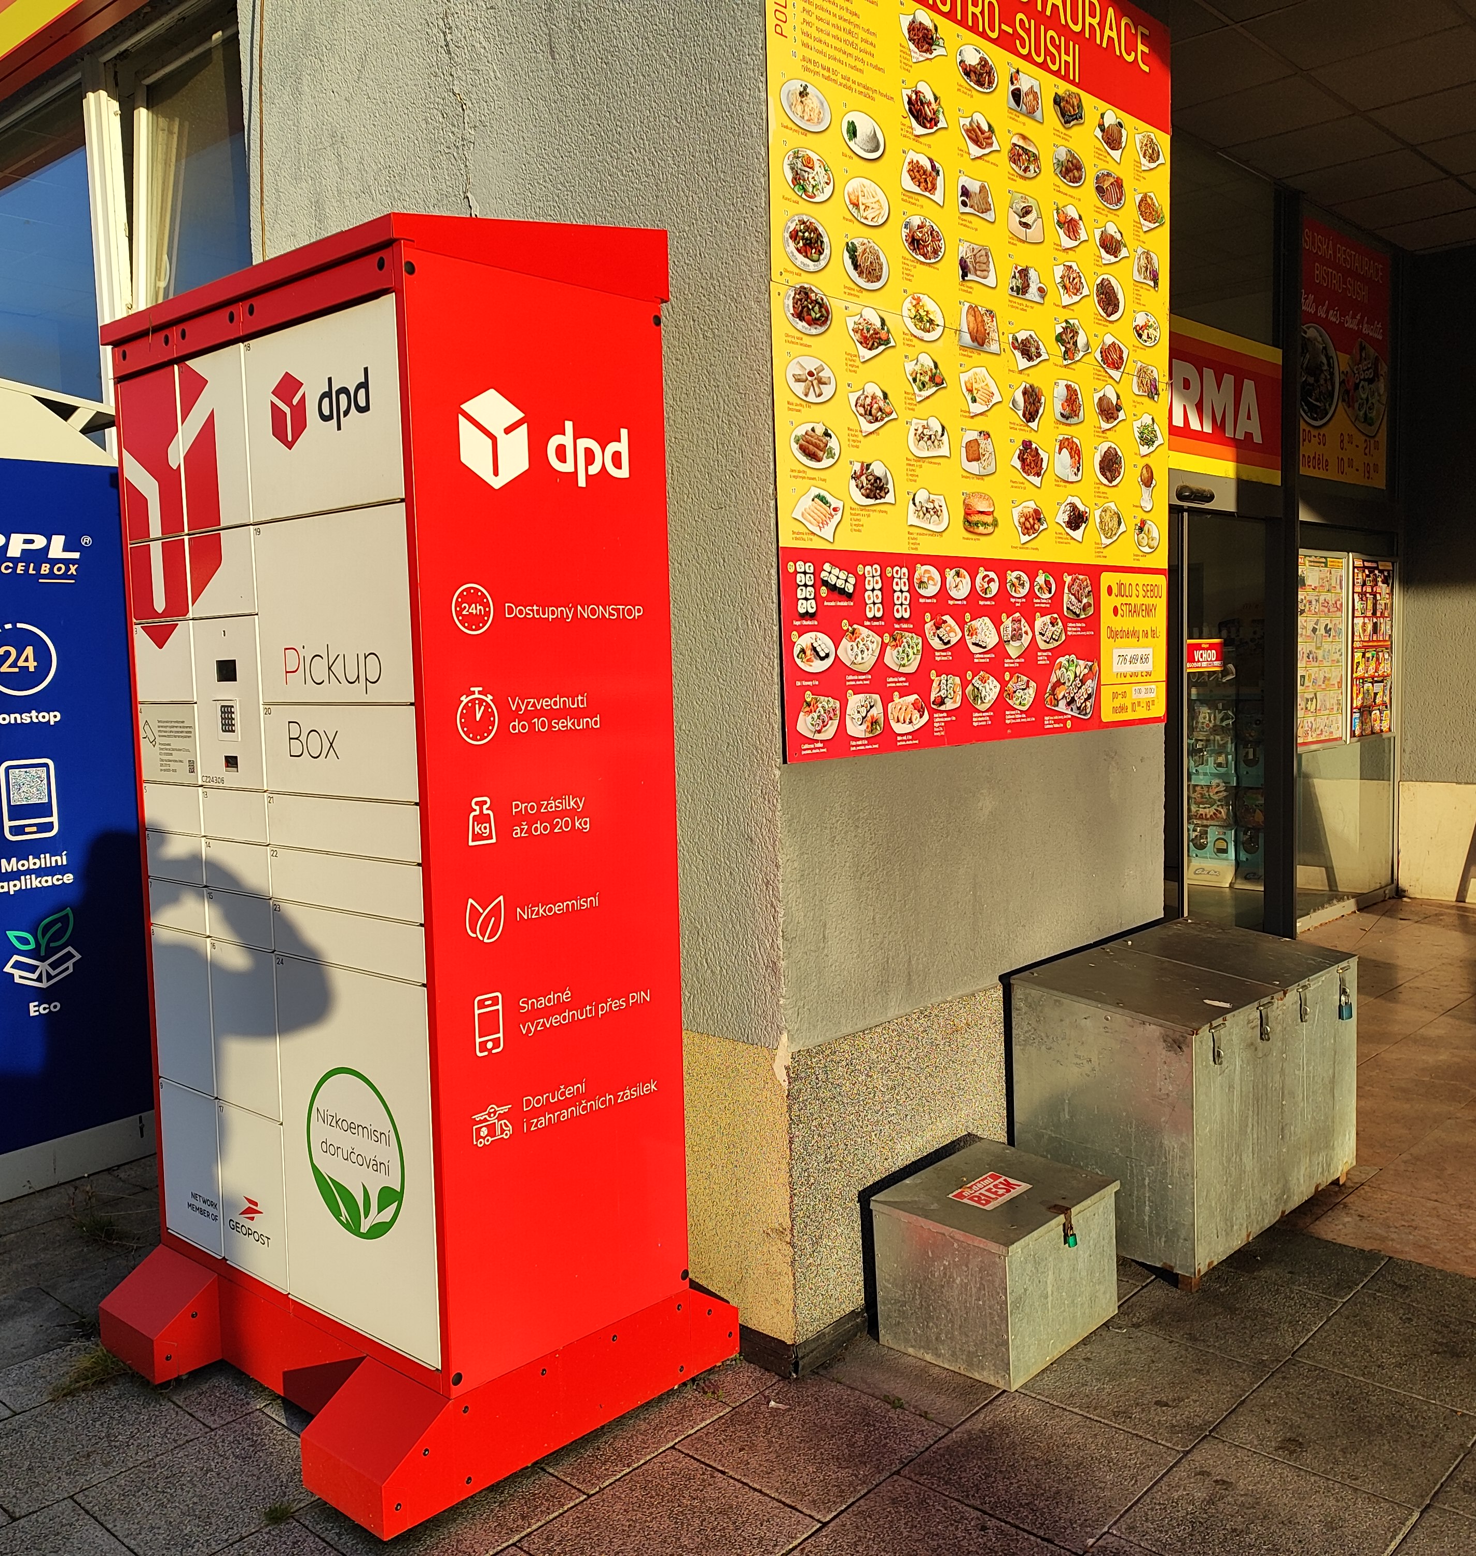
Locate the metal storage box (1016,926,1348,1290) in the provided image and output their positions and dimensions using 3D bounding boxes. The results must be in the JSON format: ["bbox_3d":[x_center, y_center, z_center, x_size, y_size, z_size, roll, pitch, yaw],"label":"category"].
[{"bbox_3d":[1.205,0.819,3.822,0.908,0.669,0.505,-7,7,-44],"label":"metal storage box"}]

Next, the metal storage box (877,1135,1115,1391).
[{"bbox_3d":[0.585,1.070,3.214,0.353,0.325,0.453,3,7,43],"label":"metal storage box"}]

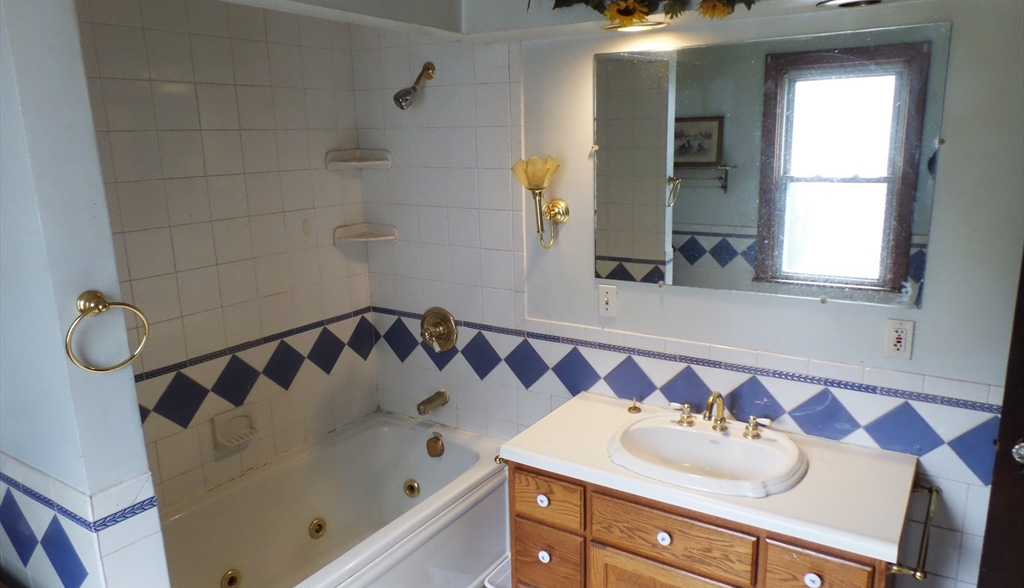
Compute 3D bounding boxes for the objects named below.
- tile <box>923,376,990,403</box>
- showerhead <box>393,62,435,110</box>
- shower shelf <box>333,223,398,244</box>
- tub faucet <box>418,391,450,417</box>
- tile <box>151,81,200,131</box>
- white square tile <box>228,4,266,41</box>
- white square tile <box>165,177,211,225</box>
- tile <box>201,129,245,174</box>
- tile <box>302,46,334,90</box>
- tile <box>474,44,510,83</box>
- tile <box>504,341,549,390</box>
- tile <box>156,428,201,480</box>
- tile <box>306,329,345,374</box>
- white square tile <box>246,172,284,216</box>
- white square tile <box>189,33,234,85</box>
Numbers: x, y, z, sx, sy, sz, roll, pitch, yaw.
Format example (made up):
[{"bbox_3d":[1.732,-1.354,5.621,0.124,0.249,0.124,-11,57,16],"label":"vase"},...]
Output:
[{"bbox_3d":[1.255,0.266,1.921,0.155,0.048,0.010,7,16,31],"label":"tile"},{"bbox_3d":[-0.378,-0.790,2.579,0.065,0.182,0.210,8,16,32],"label":"showerhead"},{"bbox_3d":[-0.635,-0.259,2.952,0.255,0.080,0.132,-4,14,-11],"label":"shower shelf"},{"bbox_3d":[-0.334,0.464,2.901,0.056,0.070,0.150,8,16,32],"label":"tub faucet"},{"bbox_3d":[-1.115,-0.622,2.257,0.013,0.153,0.152,8,16,33],"label":"tile"},{"bbox_3d":[-0.943,-0.977,2.420,0.010,0.141,0.151,8,16,33],"label":"white square tile"},{"bbox_3d":[-1.104,-0.315,2.319,0.010,0.155,0.151,8,16,33],"label":"white square tile"},{"bbox_3d":[-1.020,-0.497,2.403,0.010,0.150,0.150,8,16,33],"label":"tile"},{"bbox_3d":[-0.769,-0.893,2.699,0.010,0.155,0.151,8,16,33],"label":"tile"},{"bbox_3d":[-0.072,-0.847,2.494,0.151,0.139,0.010,7,16,31],"label":"tile"},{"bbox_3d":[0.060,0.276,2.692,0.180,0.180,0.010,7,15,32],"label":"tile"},{"bbox_3d":[-1.179,0.567,2.415,0.013,0.153,0.152,8,16,33],"label":"tile"},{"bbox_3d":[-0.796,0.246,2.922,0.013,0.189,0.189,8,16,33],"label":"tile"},{"bbox_3d":[-0.932,-0.377,2.563,0.010,0.150,0.150,8,16,33],"label":"white square tile"},{"bbox_3d":[-1.024,-0.801,2.330,0.010,0.152,0.151,7,15,32],"label":"white square tile"}]

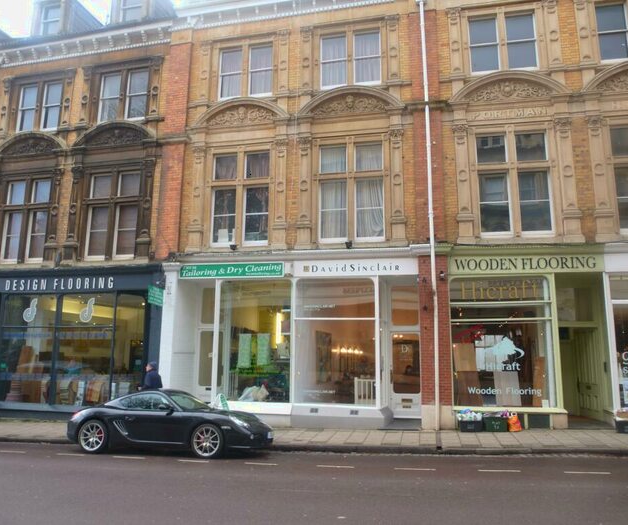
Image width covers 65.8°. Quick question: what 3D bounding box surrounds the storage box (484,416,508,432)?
[{"bbox_3d":[4.050,3.590,10.850,0.510,0.325,0.380,-2,-10,12],"label":"storage box"}]

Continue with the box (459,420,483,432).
[{"bbox_3d":[3.530,3.635,10.910,0.490,0.260,0.370,-2,-10,12],"label":"box"}]

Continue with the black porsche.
[{"bbox_3d":[-2.970,3.265,10.170,4.350,1.300,1.820,-2,-11,12],"label":"black porsche"}]

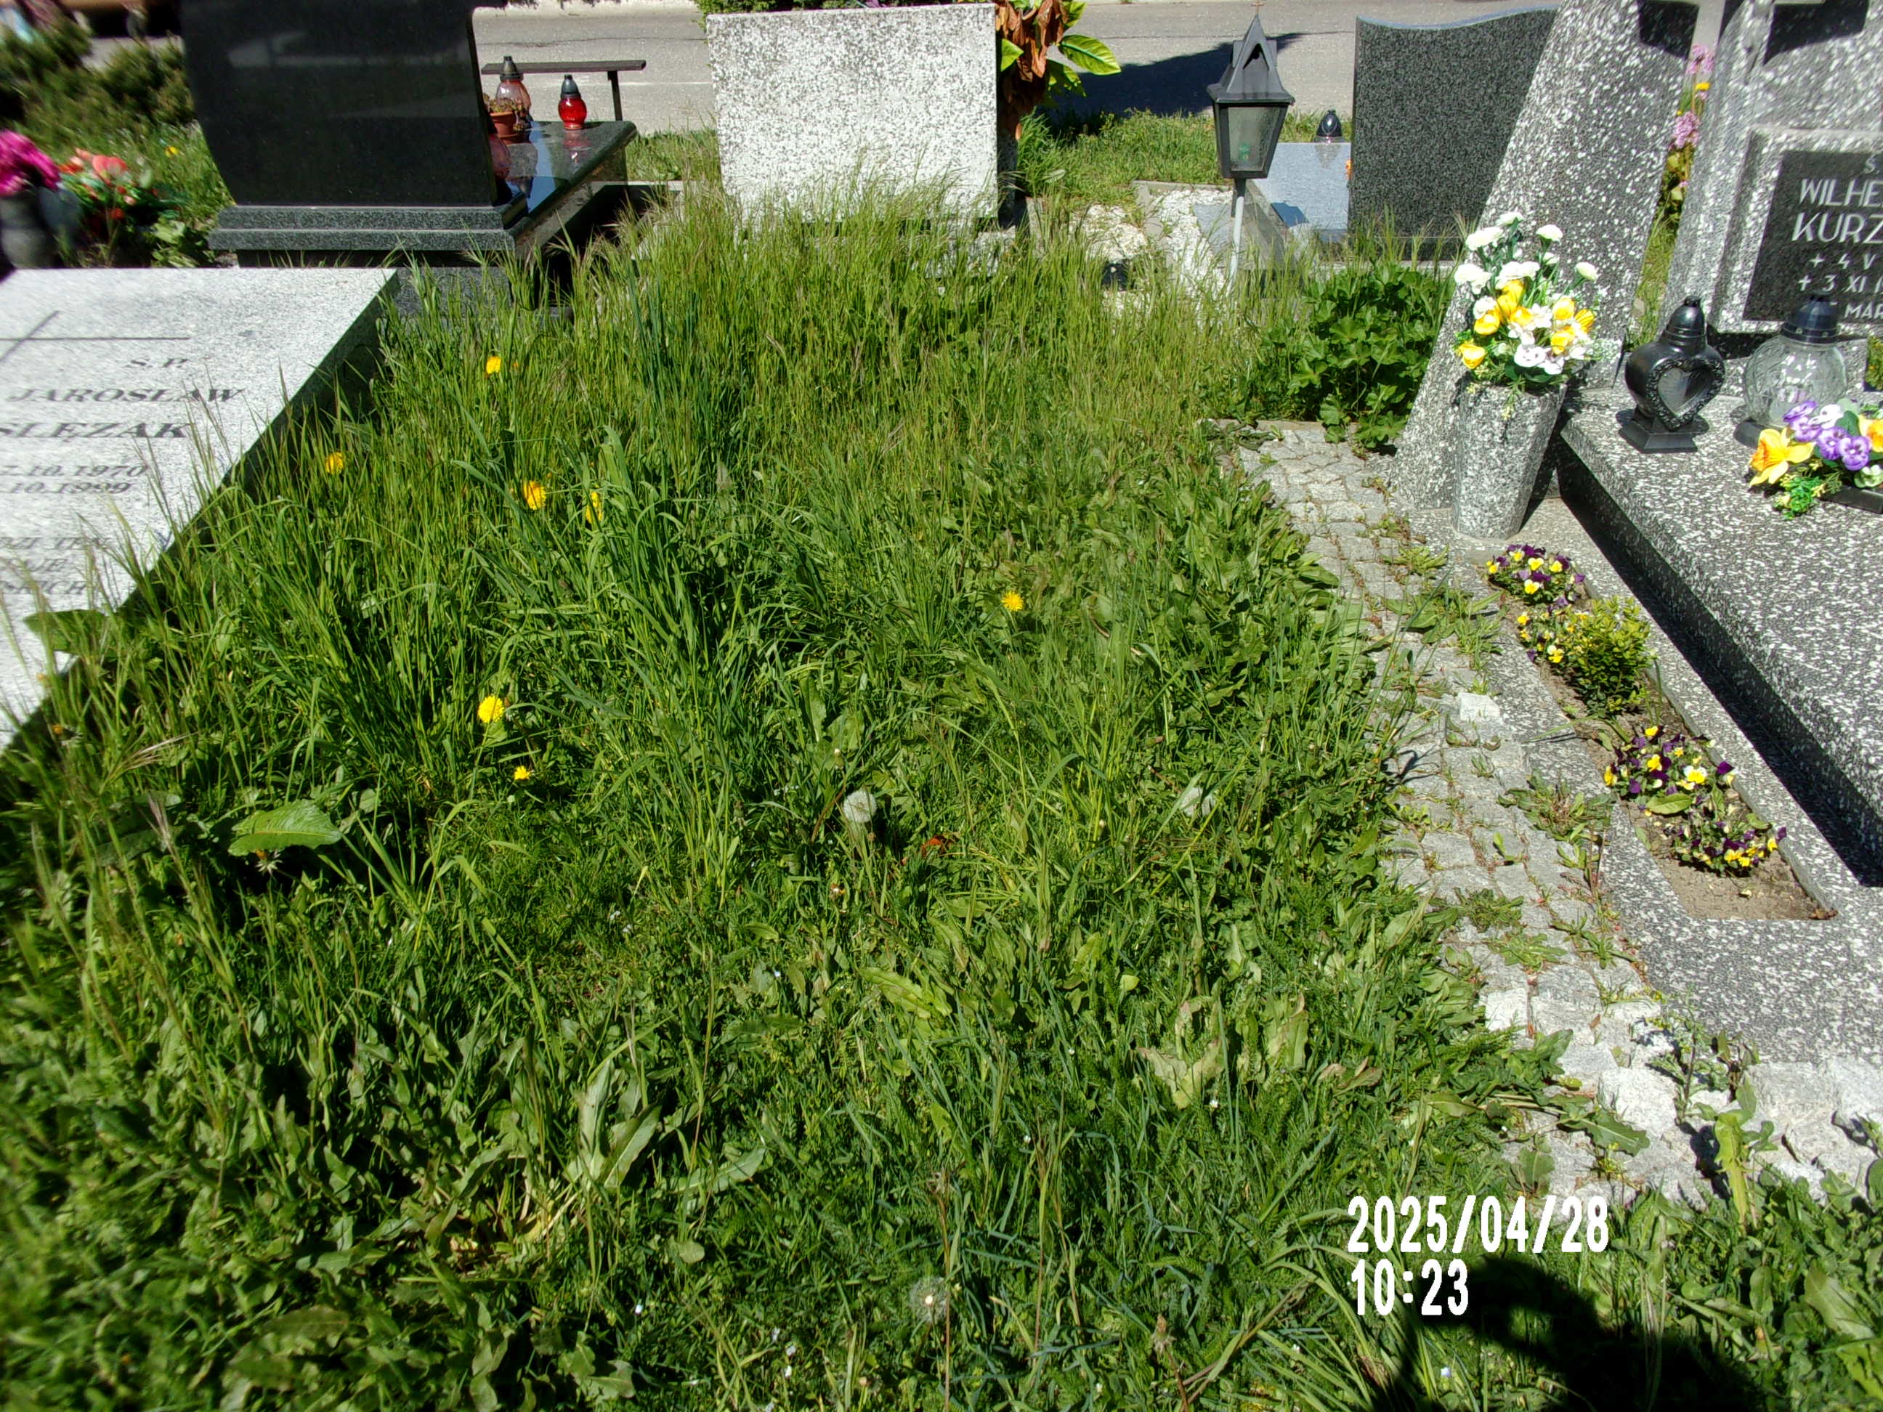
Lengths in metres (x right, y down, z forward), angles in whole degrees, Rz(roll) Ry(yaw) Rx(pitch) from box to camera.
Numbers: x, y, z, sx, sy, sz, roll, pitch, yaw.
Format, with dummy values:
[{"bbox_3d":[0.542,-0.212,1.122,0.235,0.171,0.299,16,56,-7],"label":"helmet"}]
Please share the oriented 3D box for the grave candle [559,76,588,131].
[{"bbox_3d":[-1.484,-2.422,6.095,0.108,0.200,0.108,0,32,0],"label":"grave candle"}]

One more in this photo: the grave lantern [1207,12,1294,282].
[{"bbox_3d":[0.873,-1.561,4.418,0.215,0.830,0.215,0,33,0],"label":"grave lantern"}]

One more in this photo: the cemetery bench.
[{"bbox_3d":[-1.647,-2.608,6.729,0.700,0.415,0.200,-3,32,-5],"label":"cemetery bench"}]

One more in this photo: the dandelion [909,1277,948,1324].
[{"bbox_3d":[-0.014,0.630,1.613,0.041,0.045,0.041,0,32,0],"label":"dandelion"}]

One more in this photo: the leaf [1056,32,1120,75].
[{"bbox_3d":[0.516,-2.290,5.340,0.240,0.125,0.045,30,-6,0],"label":"leaf"}]

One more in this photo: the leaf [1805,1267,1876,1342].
[{"bbox_3d":[0.971,0.646,1.644,0.100,0.020,0.040,32,62,28],"label":"leaf"}]

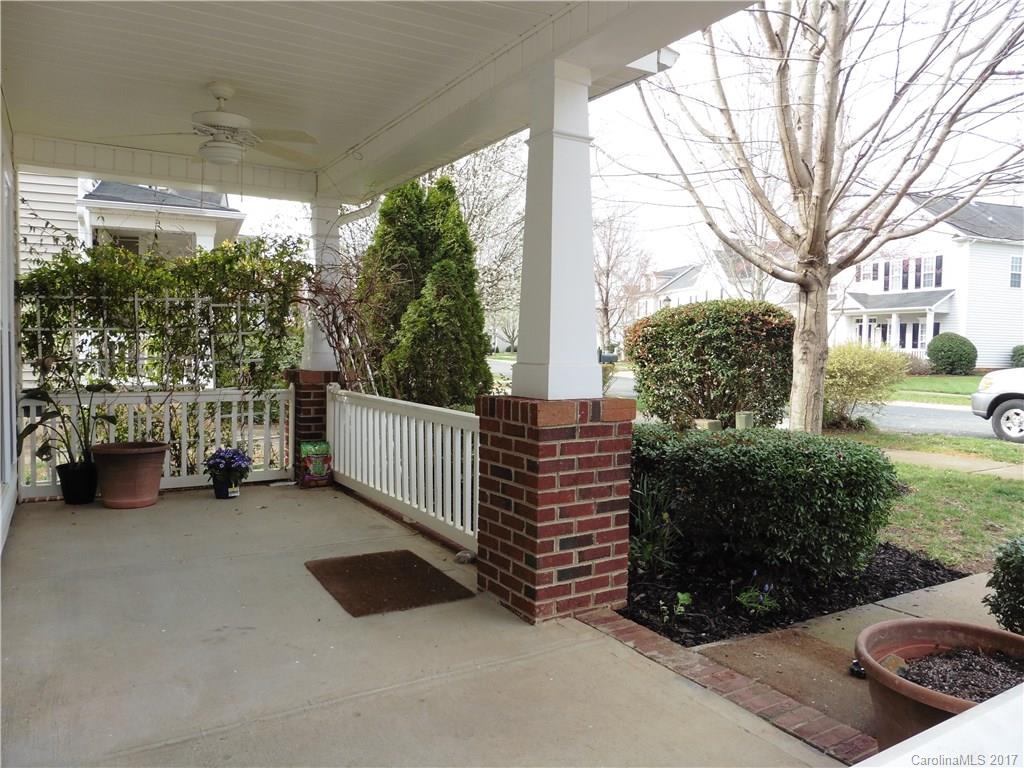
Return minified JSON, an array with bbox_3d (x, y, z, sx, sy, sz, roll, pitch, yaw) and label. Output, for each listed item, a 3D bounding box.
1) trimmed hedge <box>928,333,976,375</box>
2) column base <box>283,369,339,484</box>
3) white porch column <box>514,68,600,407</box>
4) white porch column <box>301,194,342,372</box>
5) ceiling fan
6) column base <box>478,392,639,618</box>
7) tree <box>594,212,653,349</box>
[{"bbox_3d":[18.075,-1.246,29.200,1.800,1.740,1.800,0,3,-18],"label":"trimmed hedge"},{"bbox_3d":[-1.708,0.348,6.351,0.528,0.926,0.528,-1,3,-32],"label":"column base"},{"bbox_3d":[0.209,-0.673,3.232,0.297,1.473,0.297,-1,3,-32],"label":"white porch column"},{"bbox_3d":[-1.694,-0.850,6.291,0.297,1.473,0.297,-1,3,-32],"label":"white porch column"},{"bbox_3d":[-1.554,-1.385,3.791,1.220,0.430,1.220,-1,3,-32],"label":"ceiling fan"},{"bbox_3d":[0.187,0.525,3.283,0.528,0.926,0.528,-1,3,-32],"label":"column base"},{"bbox_3d":[5.980,-5.918,44.000,4.900,9.500,4.900,1,3,0],"label":"tree"}]

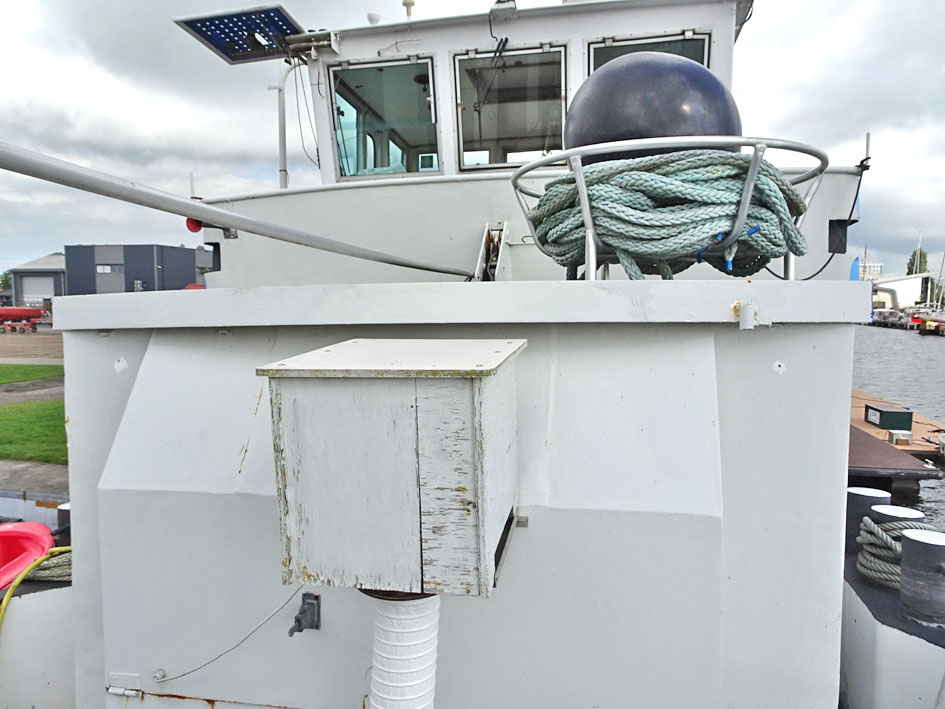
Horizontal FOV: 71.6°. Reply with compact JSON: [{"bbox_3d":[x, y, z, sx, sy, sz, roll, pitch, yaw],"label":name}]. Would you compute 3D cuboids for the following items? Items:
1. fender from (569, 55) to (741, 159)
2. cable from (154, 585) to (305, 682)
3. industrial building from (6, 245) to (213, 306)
[{"bbox_3d":[0.635,-0.745,2.340,0.608,0.608,0.608,1,4,12],"label":"fender"},{"bbox_3d":[-0.822,0.934,2.169,0.562,0.398,0.030,1,4,12],"label":"cable"},{"bbox_3d":[-37.110,-7.435,72.045,14.800,7.600,15.000,1,4,9],"label":"industrial building"}]

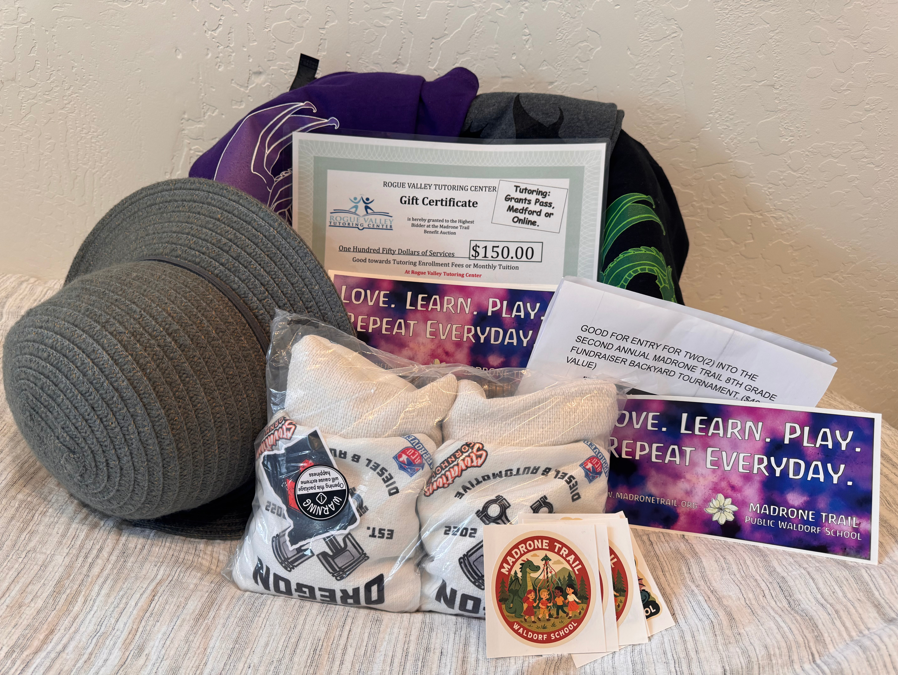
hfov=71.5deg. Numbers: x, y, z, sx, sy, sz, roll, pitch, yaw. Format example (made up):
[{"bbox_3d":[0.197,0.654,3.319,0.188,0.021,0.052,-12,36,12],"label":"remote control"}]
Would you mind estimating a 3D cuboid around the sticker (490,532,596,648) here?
[{"bbox_3d":[0.061,0.160,0.399,0.070,0.003,0.070,3,71,-10],"label":"sticker"}]

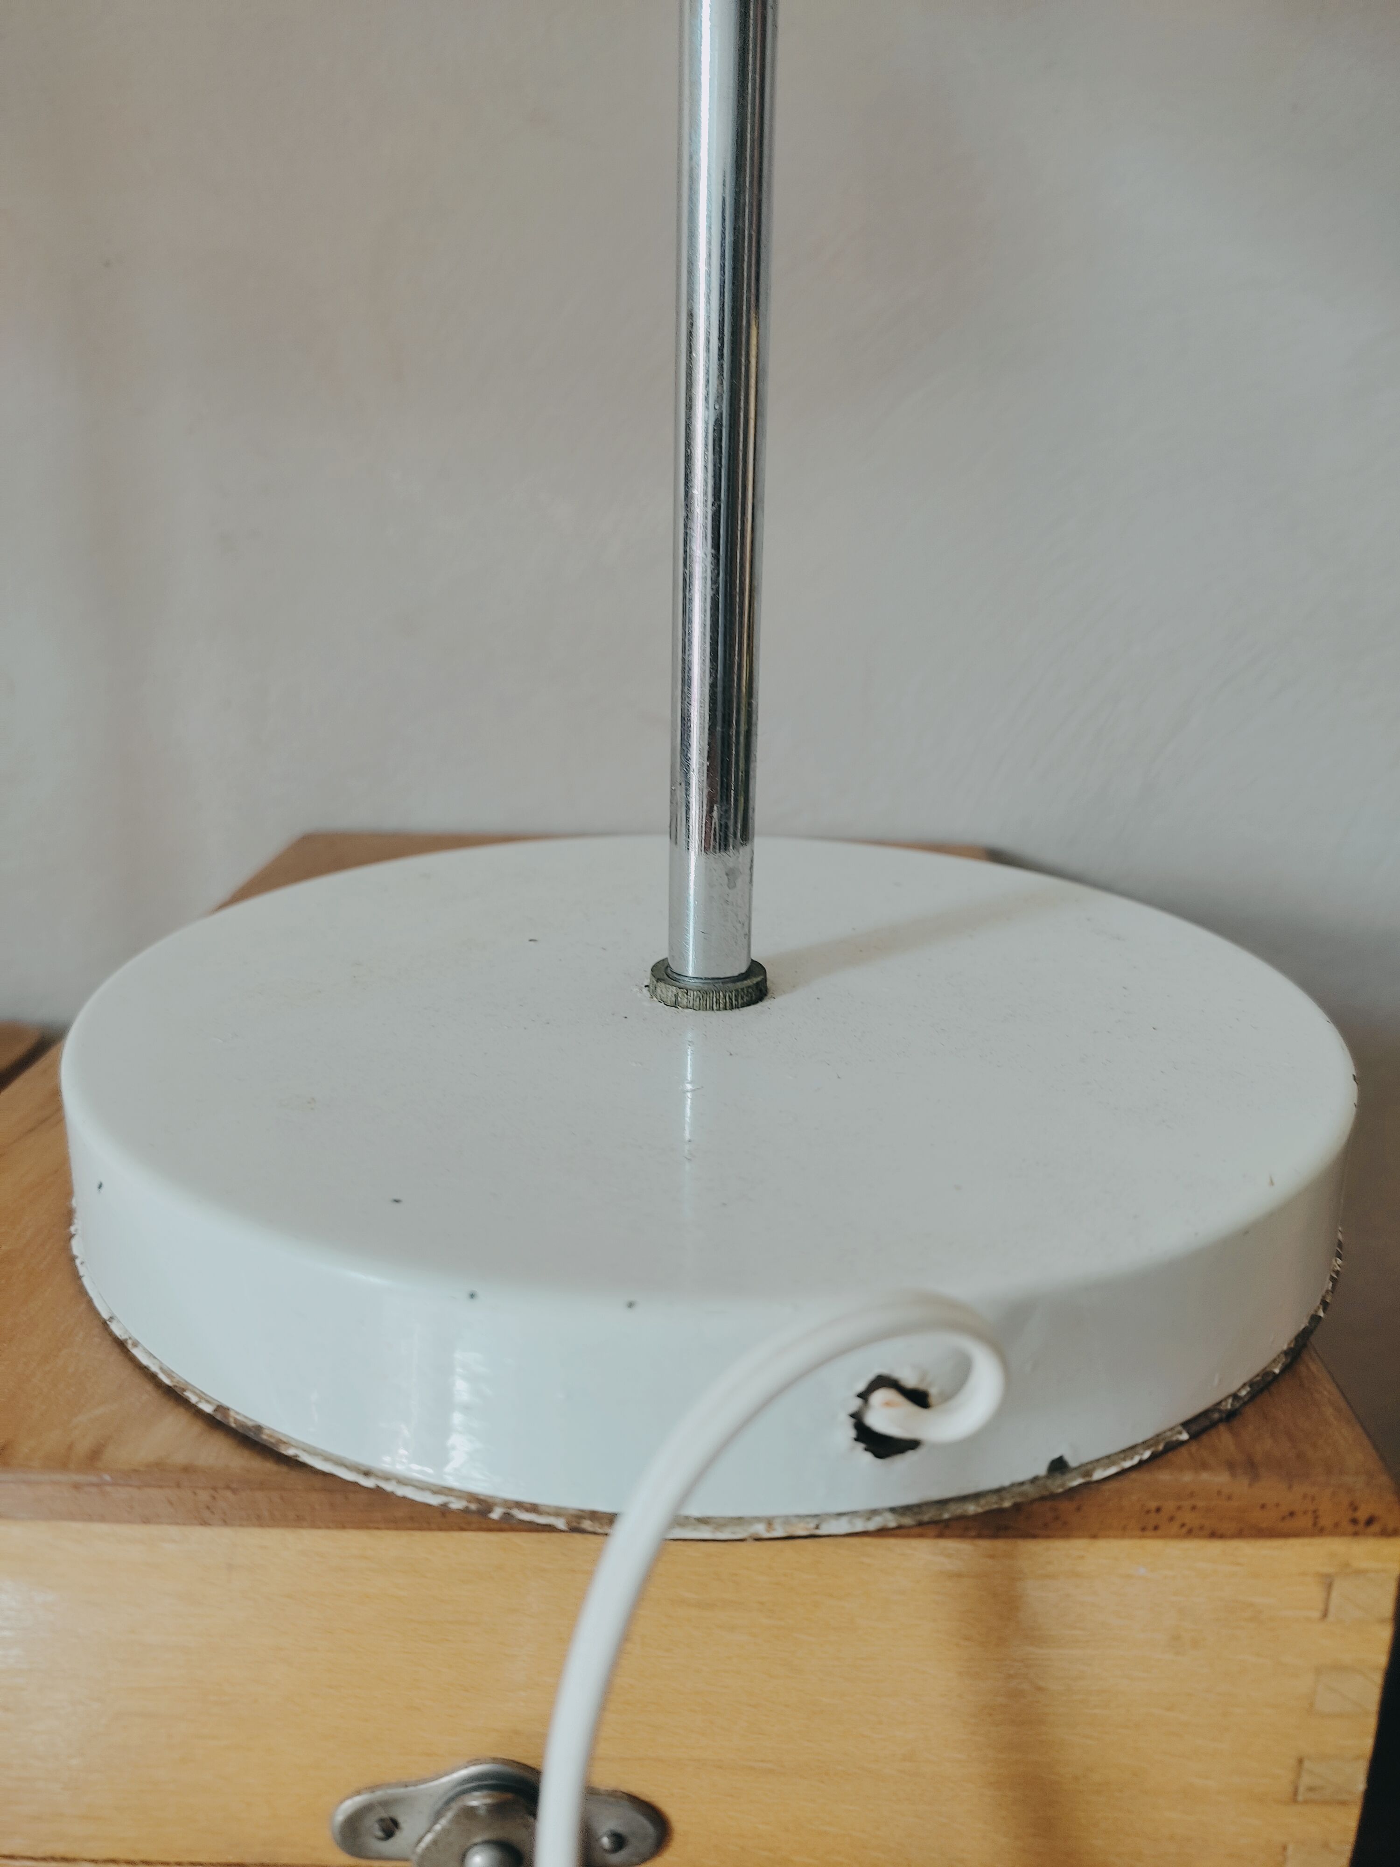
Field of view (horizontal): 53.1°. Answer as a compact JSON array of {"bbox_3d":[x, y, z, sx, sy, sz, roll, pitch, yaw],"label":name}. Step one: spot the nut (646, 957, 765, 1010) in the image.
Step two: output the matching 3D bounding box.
[{"bbox_3d":[0.002,0.009,0.250,0.021,0.004,0.021,1,17,0],"label":"nut"}]

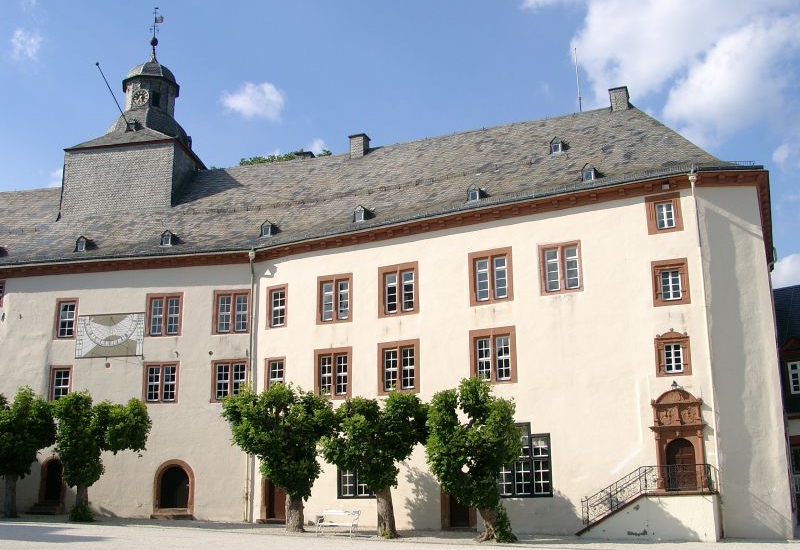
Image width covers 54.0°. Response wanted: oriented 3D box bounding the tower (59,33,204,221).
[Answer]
[{"bbox_3d":[-16.048,-9.400,50.913,7.300,13.342,7.100,-3,-12,10],"label":"tower"}]

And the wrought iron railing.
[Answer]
[{"bbox_3d":[8.709,7.660,27.260,4.340,1.946,1.900,-9,-17,27],"label":"wrought iron railing"}]

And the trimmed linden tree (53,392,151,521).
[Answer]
[{"bbox_3d":[-14.483,8.769,38.033,4.400,6.120,4.000,-3,-12,13],"label":"trimmed linden tree"}]

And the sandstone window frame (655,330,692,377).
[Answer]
[{"bbox_3d":[9.815,2.796,28.207,1.203,1.686,0.300,-7,-13,27],"label":"sandstone window frame"}]

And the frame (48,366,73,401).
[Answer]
[{"bbox_3d":[-18.003,5.896,41.861,1.352,2.104,0.250,-3,-12,13],"label":"frame"}]

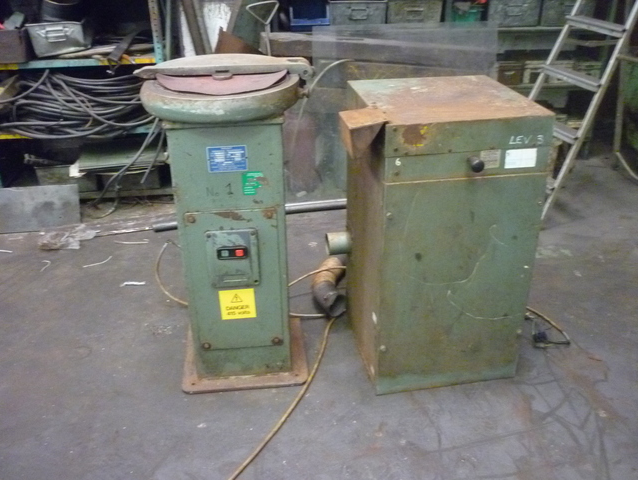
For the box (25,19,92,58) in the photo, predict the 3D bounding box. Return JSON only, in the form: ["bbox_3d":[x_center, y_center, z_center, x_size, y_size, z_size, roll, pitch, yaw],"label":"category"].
[{"bbox_3d":[-1.322,-1.053,3.156,0.275,0.161,0.272,-5,27,-8],"label":"box"}]

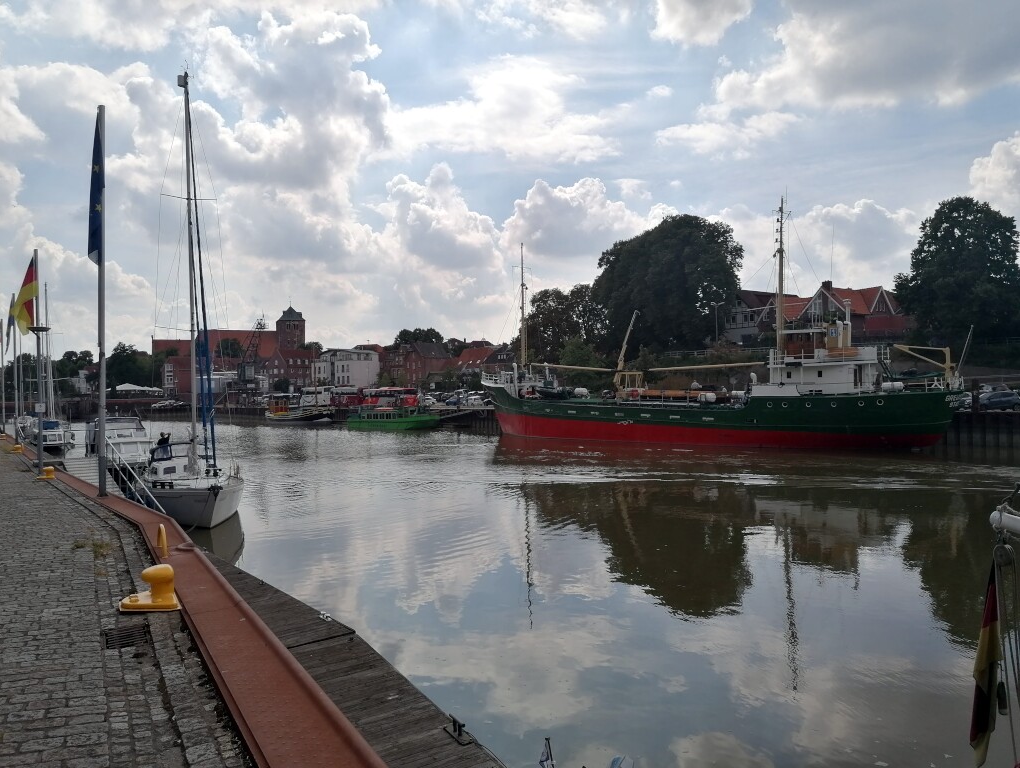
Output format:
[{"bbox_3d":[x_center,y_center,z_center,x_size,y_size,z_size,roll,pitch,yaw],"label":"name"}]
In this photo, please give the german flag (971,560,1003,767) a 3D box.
[{"bbox_3d":[3.341,1.960,5.600,0.240,1.420,0.200,-2,-1,30],"label":"german flag"}]

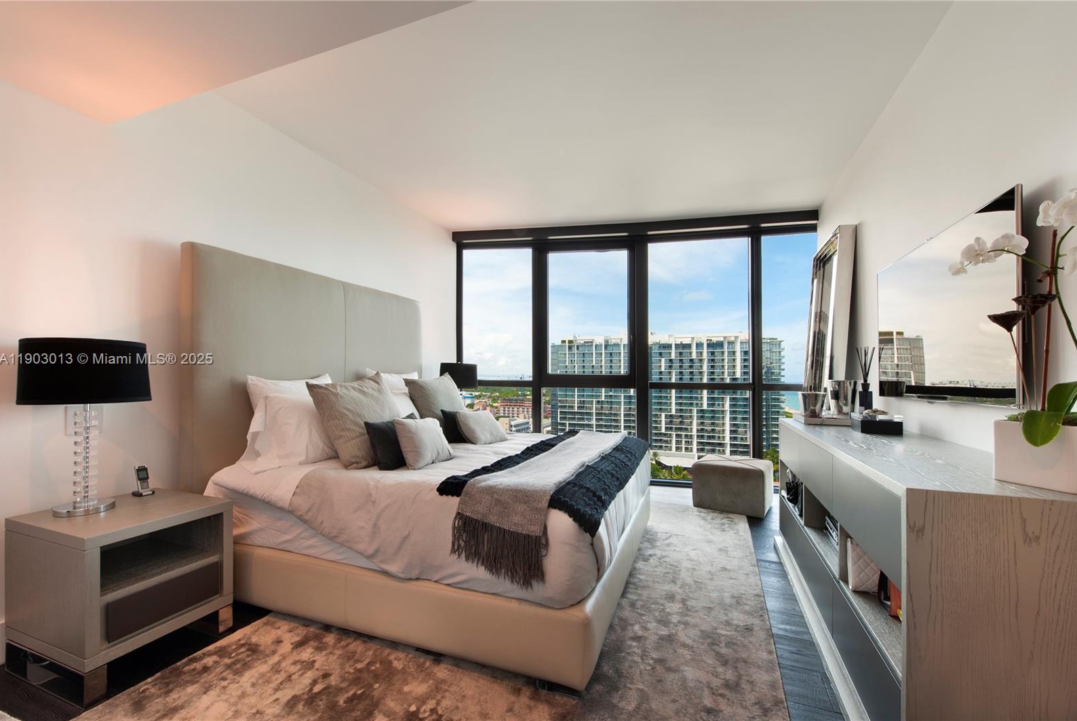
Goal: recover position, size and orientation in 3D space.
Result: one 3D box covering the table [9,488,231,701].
[{"bbox_3d":[-1.836,0.960,1.876,0.606,0.608,0.516,-1,-2,21],"label":"table"}]

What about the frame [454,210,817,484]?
[{"bbox_3d":[0.931,-0.055,4.616,3.851,2.913,0.150,0,-2,10],"label":"frame"}]

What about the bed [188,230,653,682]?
[{"bbox_3d":[-0.552,0.344,2.831,2.276,1.936,1.963,-1,-2,21],"label":"bed"}]

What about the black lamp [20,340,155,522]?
[{"bbox_3d":[-1.967,0.285,1.837,0.400,0.736,0.400,-1,-2,21],"label":"black lamp"}]

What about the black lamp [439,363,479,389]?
[{"bbox_3d":[-0.845,0.414,4.469,0.400,0.742,0.400,-1,-2,21],"label":"black lamp"}]

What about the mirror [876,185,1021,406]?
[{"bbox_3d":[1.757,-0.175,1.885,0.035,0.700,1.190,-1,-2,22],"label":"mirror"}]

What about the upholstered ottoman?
[{"bbox_3d":[1.829,1.148,3.969,0.605,0.443,0.491,-2,-3,36],"label":"upholstered ottoman"}]

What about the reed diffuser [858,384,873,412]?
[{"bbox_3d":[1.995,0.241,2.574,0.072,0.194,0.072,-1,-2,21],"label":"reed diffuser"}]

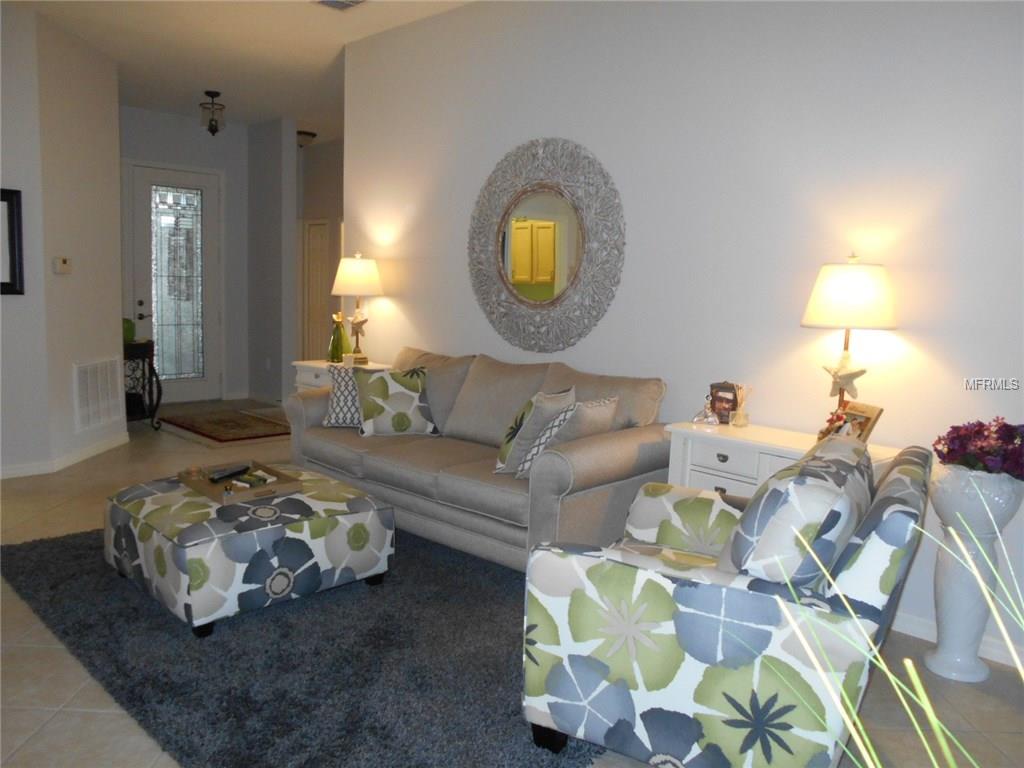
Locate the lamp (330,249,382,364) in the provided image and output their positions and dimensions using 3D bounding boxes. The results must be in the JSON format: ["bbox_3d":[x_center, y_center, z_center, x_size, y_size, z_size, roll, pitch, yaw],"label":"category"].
[{"bbox_3d":[-1.060,-0.519,5.269,0.346,0.768,0.346,2,7,0],"label":"lamp"}]

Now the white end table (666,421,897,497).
[{"bbox_3d":[1.136,0.622,3.315,0.886,0.786,0.469,8,9,42],"label":"white end table"}]

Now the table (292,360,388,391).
[{"bbox_3d":[-1.124,0.279,5.297,0.536,0.825,0.515,8,9,42],"label":"table"}]

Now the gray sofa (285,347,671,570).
[{"bbox_3d":[-0.264,0.351,4.287,2.196,0.964,0.861,8,9,42],"label":"gray sofa"}]

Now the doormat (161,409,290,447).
[{"bbox_3d":[-2.633,0.394,7.291,1.340,0.015,0.897,9,9,44],"label":"doormat"}]

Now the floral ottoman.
[{"bbox_3d":[-1.161,0.692,3.418,0.866,0.389,0.912,9,9,44],"label":"floral ottoman"}]

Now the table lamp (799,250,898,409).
[{"bbox_3d":[1.339,-0.132,3.080,0.346,0.780,0.346,8,9,42],"label":"table lamp"}]

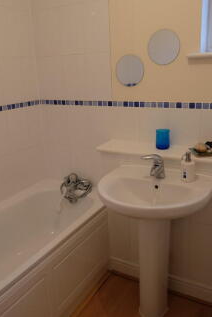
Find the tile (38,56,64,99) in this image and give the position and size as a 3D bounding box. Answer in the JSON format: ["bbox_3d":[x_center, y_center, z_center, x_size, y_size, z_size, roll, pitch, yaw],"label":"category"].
[{"bbox_3d":[-0.403,-0.611,2.130,0.199,0.320,0.010,7,20,28],"label":"tile"}]

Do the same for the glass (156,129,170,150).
[{"bbox_3d":[0.356,-0.118,1.726,0.081,0.112,0.081,7,20,28],"label":"glass"}]

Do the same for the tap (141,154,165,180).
[{"bbox_3d":[0.262,0.050,1.493,0.088,0.139,0.151,7,20,28],"label":"tap"}]

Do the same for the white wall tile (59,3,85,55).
[{"bbox_3d":[-0.239,-0.894,1.939,0.200,0.320,0.010,7,20,28],"label":"white wall tile"}]

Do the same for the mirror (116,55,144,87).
[{"bbox_3d":[0.153,-0.567,1.801,0.202,0.202,0.010,7,20,28],"label":"mirror"}]

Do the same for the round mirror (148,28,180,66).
[{"bbox_3d":[0.342,-0.662,1.657,0.202,0.203,0.010,7,20,28],"label":"round mirror"}]

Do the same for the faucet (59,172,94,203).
[{"bbox_3d":[-0.232,0.224,2.124,0.192,0.148,0.156,7,20,28],"label":"faucet"}]

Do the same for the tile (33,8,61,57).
[{"bbox_3d":[-0.413,-0.913,2.022,0.198,0.315,0.010,7,20,28],"label":"tile"}]

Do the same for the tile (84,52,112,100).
[{"bbox_3d":[-0.049,-0.565,1.931,0.201,0.317,0.010,7,20,28],"label":"tile"}]

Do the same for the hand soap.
[{"bbox_3d":[0.435,0.046,1.463,0.072,0.151,0.065,-13,20,-29],"label":"hand soap"}]

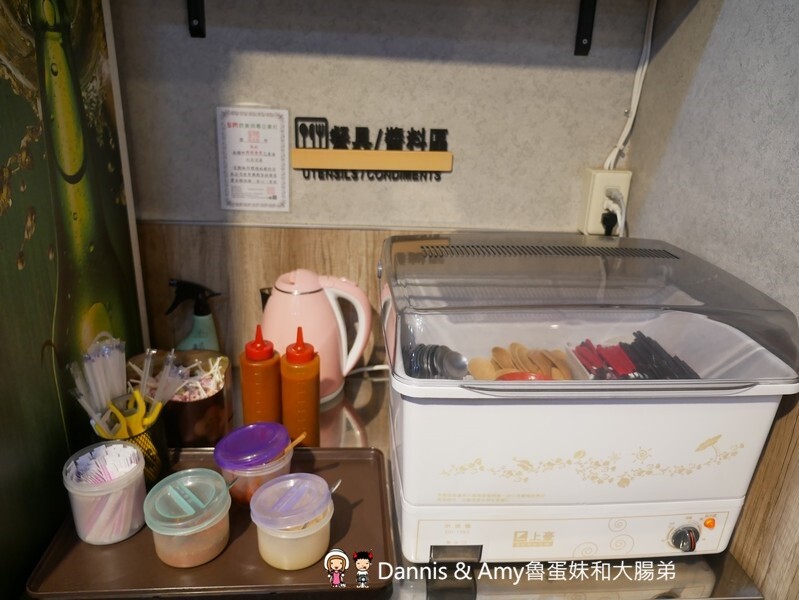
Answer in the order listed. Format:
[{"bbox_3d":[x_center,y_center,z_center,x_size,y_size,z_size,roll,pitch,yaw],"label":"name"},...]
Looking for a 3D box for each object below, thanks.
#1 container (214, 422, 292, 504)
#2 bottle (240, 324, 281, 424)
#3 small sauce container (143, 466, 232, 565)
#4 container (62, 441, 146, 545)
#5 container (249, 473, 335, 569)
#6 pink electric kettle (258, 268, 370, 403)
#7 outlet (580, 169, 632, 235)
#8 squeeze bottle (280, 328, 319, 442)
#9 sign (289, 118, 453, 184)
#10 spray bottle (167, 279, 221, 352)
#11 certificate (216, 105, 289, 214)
[{"bbox_3d":[-0.219,0.251,0.846,0.110,0.074,0.110,1,22,-3],"label":"container"},{"bbox_3d":[-0.232,0.142,0.937,0.070,0.217,0.070,1,22,-3],"label":"bottle"},{"bbox_3d":[-0.276,0.289,0.735,0.106,0.076,0.106,1,22,-3],"label":"small sauce container"},{"bbox_3d":[-0.393,0.262,0.750,0.092,0.105,0.092,1,22,-3],"label":"container"},{"bbox_3d":[-0.141,0.296,0.739,0.106,0.071,0.106,1,22,-3],"label":"container"},{"bbox_3d":[-0.159,0.066,1.073,0.213,0.262,0.158,1,22,-3],"label":"pink electric kettle"},{"bbox_3d":[0.395,-0.188,1.070,0.072,0.121,0.042,1,22,-3],"label":"outlet"},{"bbox_3d":[-0.165,0.145,0.934,0.069,0.218,0.069,1,22,-3],"label":"squeeze bottle"},{"bbox_3d":[-0.049,-0.275,1.028,0.300,0.112,0.022,1,22,-3],"label":"sign"},{"bbox_3d":[-0.397,0.068,1.085,0.097,0.229,0.085,1,22,-3],"label":"spray bottle"},{"bbox_3d":[-0.271,-0.259,1.034,0.129,0.185,0.008,1,22,-3],"label":"certificate"}]

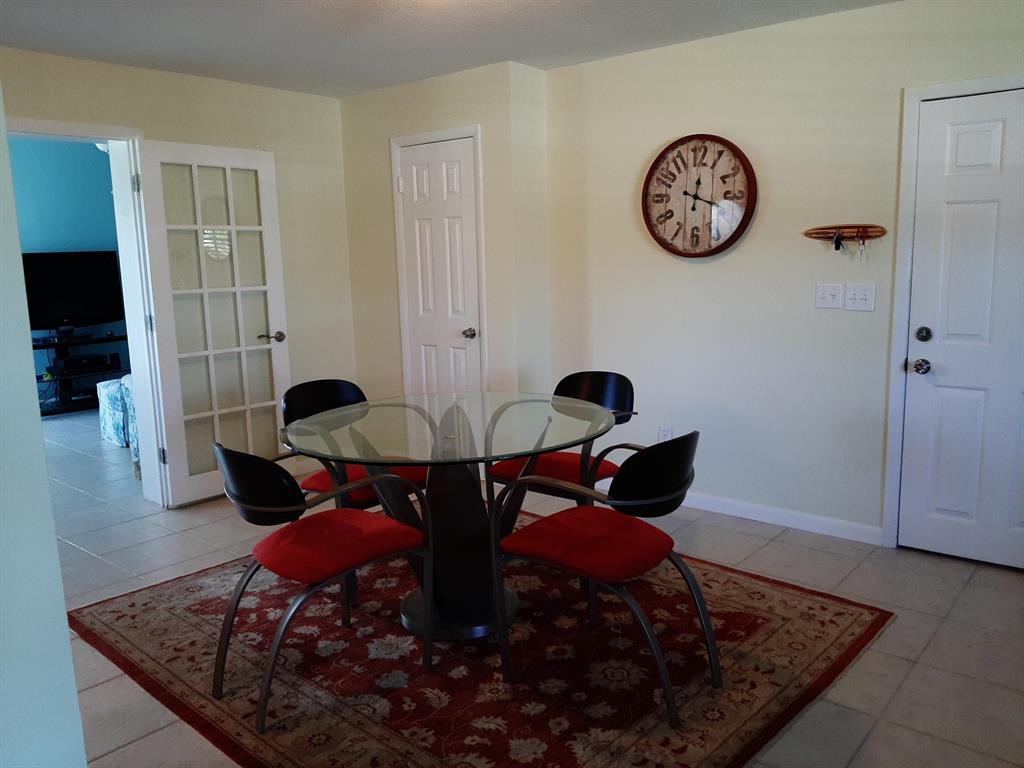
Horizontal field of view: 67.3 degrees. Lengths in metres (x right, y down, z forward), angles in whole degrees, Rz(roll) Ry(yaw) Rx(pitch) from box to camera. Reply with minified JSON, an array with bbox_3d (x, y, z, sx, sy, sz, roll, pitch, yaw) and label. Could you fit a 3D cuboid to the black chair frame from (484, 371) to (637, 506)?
[{"bbox_3d":[0.273,0.394,3.328,0.550,0.825,0.630,6,12,36],"label":"black chair frame"}]

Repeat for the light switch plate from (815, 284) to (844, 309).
[{"bbox_3d":[1.460,-0.404,3.548,0.117,0.115,0.018,7,13,40],"label":"light switch plate"}]

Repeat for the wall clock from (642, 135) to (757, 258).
[{"bbox_3d":[0.932,-0.935,3.868,0.600,0.600,0.060,7,13,40],"label":"wall clock"}]

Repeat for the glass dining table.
[{"bbox_3d":[-0.213,0.508,2.908,1.146,0.765,1.146,-1,10,0],"label":"glass dining table"}]

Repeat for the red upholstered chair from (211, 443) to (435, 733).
[{"bbox_3d":[-0.636,0.562,2.476,0.550,0.825,0.630,8,13,43],"label":"red upholstered chair"}]

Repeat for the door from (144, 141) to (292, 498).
[{"bbox_3d":[-1.670,-0.344,4.468,0.050,2.000,0.770,8,13,44],"label":"door"}]

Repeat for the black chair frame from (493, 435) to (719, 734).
[{"bbox_3d":[0.329,0.544,2.438,0.630,0.825,0.550,7,13,40],"label":"black chair frame"}]

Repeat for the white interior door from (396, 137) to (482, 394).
[{"bbox_3d":[-0.432,-0.425,4.698,0.630,2.030,0.050,7,13,40],"label":"white interior door"}]

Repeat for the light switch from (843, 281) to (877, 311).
[{"bbox_3d":[1.565,-0.389,3.461,0.126,0.120,0.018,7,13,40],"label":"light switch"}]

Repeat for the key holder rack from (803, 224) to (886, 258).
[{"bbox_3d":[1.490,-0.640,3.454,0.360,0.145,0.050,7,13,40],"label":"key holder rack"}]

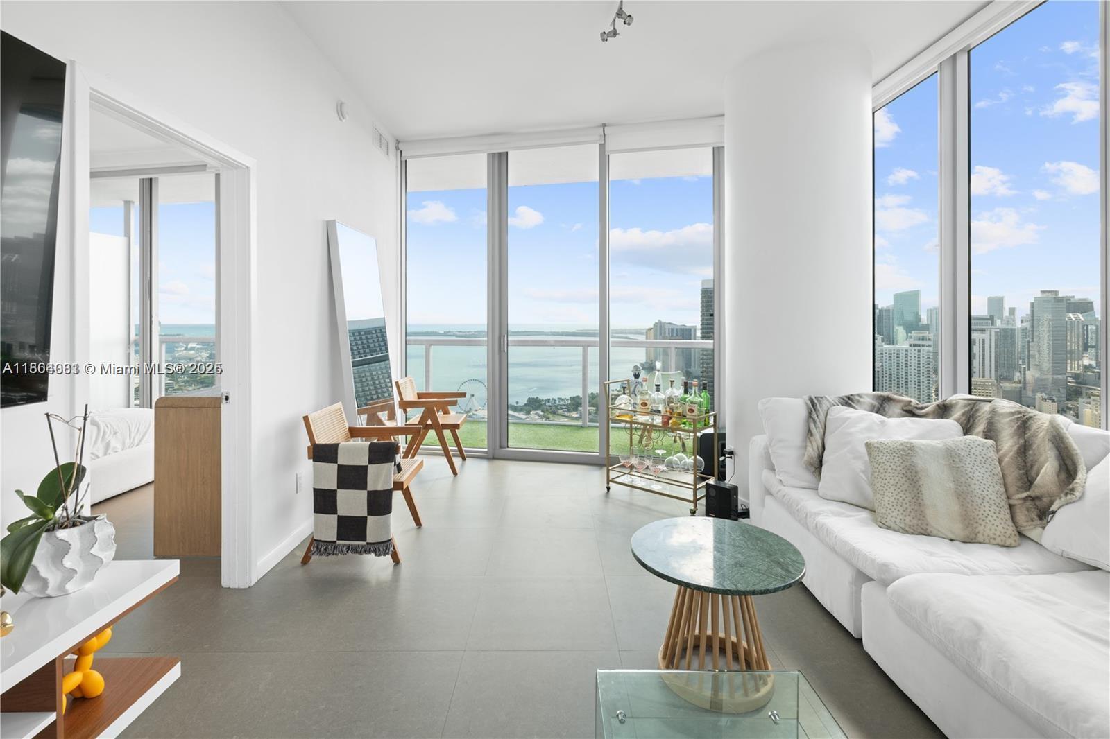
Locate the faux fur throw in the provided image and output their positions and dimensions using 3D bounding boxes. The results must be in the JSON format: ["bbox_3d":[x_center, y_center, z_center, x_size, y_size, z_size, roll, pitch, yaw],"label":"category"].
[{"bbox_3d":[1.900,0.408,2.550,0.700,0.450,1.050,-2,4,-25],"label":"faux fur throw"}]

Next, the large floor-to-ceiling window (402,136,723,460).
[{"bbox_3d":[-0.030,-0.575,4.640,3.030,2.950,0.140,1,4,11],"label":"large floor-to-ceiling window"}]

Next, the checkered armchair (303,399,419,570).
[{"bbox_3d":[-1.137,0.645,2.965,0.575,0.810,0.550,0,4,-1],"label":"checkered armchair"}]

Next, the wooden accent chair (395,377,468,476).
[{"bbox_3d":[-1.137,0.492,4.530,0.575,0.810,0.550,0,4,-1],"label":"wooden accent chair"}]

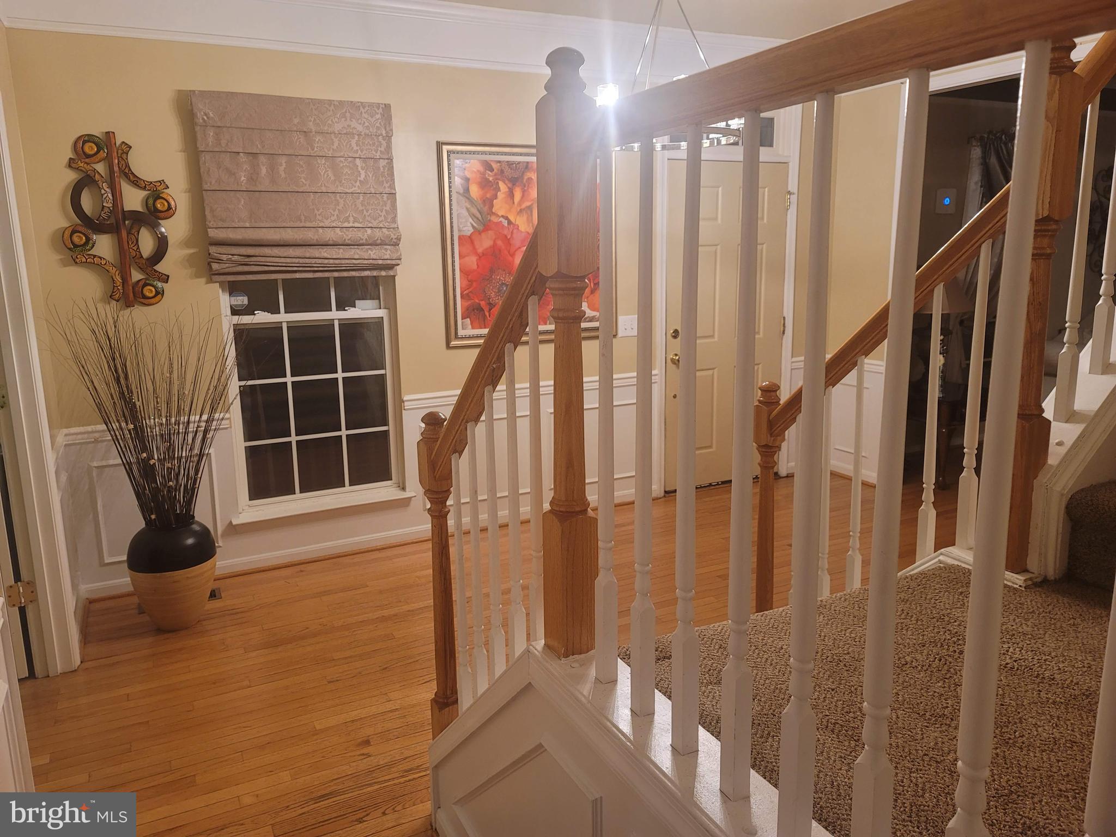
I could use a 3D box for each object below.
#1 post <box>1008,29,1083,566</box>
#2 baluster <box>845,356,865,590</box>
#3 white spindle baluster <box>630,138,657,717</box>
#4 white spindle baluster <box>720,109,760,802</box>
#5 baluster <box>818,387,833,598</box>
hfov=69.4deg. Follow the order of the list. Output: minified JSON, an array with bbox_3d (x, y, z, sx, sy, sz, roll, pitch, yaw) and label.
[{"bbox_3d":[0.988,-0.211,1.668,0.074,1.080,0.074,-7,12,-27],"label":"post"},{"bbox_3d":[0.799,0.174,2.164,0.030,0.684,0.030,-7,12,-26],"label":"baluster"},{"bbox_3d":[0.120,0.038,1.124,0.030,0.814,0.030,-7,12,-26],"label":"white spindle baluster"},{"bbox_3d":[0.215,0.073,0.938,0.030,0.814,0.030,-7,12,-26],"label":"white spindle baluster"},{"bbox_3d":[0.743,0.254,2.246,0.029,0.690,0.029,-7,12,-27],"label":"baluster"}]

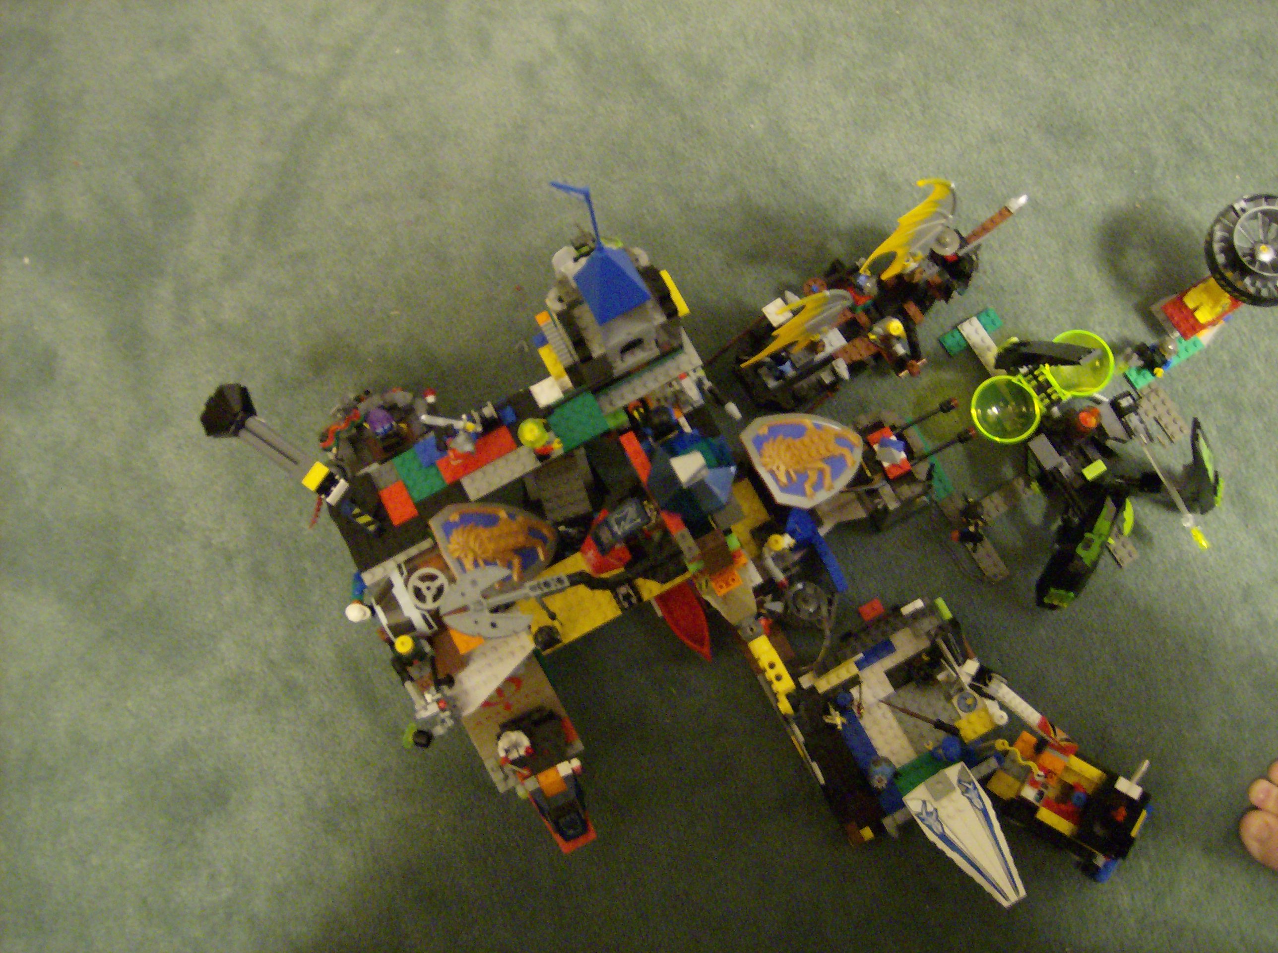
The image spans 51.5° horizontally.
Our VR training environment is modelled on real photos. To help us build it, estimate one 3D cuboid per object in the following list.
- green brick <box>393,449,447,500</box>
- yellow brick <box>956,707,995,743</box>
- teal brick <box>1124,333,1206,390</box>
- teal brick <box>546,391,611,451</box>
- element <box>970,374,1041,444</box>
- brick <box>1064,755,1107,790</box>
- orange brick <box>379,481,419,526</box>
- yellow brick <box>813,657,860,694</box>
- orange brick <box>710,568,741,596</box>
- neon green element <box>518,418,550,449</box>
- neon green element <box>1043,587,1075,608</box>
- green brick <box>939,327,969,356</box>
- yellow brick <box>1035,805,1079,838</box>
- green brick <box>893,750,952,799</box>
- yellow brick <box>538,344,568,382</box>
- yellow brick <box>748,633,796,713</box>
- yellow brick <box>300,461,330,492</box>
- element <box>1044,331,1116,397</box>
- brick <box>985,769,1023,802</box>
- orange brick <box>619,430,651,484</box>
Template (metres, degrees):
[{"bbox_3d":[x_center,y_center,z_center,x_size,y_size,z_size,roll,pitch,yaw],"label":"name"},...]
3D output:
[{"bbox_3d":[-0.143,-0.002,0.868,0.025,0.011,0.032,-29,84,-3],"label":"green brick"},{"bbox_3d":[0.235,0.173,0.929,0.024,0.011,0.016,-30,79,-4],"label":"yellow brick"},{"bbox_3d":[0.405,-0.087,1.021,0.064,0.005,0.016,-32,79,-4],"label":"teal brick"},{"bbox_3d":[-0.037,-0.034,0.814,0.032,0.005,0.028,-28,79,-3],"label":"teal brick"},{"bbox_3d":[0.255,-0.047,0.924,0.049,0.027,0.048,0,84,1],"label":"element"},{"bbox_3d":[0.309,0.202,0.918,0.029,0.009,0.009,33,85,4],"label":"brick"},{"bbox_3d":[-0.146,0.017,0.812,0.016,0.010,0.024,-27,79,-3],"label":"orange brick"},{"bbox_3d":[0.142,0.143,0.949,0.032,0.011,0.009,-29,84,-2],"label":"yellow brick"},{"bbox_3d":[0.051,0.061,0.788,0.016,0.009,0.015,-29,84,-2],"label":"orange brick"},{"bbox_3d":[-0.061,-0.026,0.780,0.018,0.017,0.018,0,79,2],"label":"neon green element"},{"bbox_3d":[0.305,0.088,0.964,0.018,0.009,0.011,14,80,5],"label":"neon green element"},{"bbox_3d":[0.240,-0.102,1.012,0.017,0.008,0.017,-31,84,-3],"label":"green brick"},{"bbox_3d":[0.296,0.244,0.942,0.032,0.011,0.008,29,81,8],"label":"yellow brick"},{"bbox_3d":[0.203,0.213,0.952,0.042,0.009,0.022,-29,84,-2],"label":"green brick"},{"bbox_3d":[-0.054,-0.071,0.834,0.008,0.011,0.025,-28,79,-3],"label":"yellow brick"},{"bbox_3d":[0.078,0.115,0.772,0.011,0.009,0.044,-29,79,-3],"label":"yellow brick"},{"bbox_3d":[-0.208,0.000,0.853,0.010,0.009,0.016,35,85,4],"label":"yellow brick"},{"bbox_3d":[0.304,-0.078,0.914,0.049,0.027,0.048,0,84,1],"label":"element"},{"bbox_3d":[0.242,0.205,0.882,0.017,0.009,0.015,37,85,4],"label":"brick"},{"bbox_3d":[0.000,-0.011,0.800,0.008,0.011,0.032,-28,79,-3],"label":"orange brick"}]

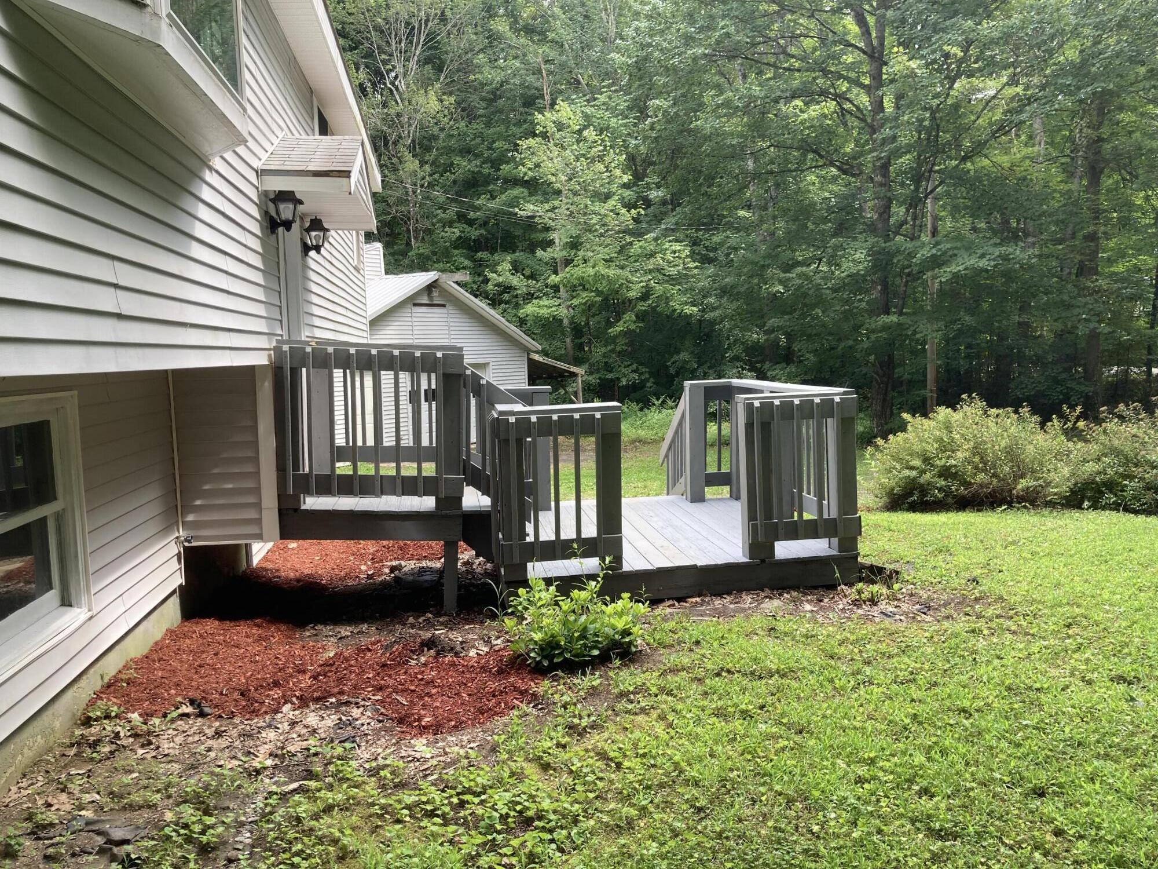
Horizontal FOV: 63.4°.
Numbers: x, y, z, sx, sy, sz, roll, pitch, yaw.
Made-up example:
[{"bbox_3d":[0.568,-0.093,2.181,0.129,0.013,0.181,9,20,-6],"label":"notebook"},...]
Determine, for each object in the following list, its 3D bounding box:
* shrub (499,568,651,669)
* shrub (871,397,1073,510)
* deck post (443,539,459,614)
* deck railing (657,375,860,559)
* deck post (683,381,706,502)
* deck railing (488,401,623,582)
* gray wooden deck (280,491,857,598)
[{"bbox_3d":[-0.033,0.993,5.381,0.800,0.480,0.680,-2,5,-8],"label":"shrub"},{"bbox_3d":[4.156,0.122,10.017,2.100,1.060,1.600,-2,5,-8],"label":"shrub"},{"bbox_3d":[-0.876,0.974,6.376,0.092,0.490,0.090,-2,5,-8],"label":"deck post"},{"bbox_3d":[1.254,0.134,8.003,0.900,1.160,3.520,-2,5,-8],"label":"deck railing"},{"bbox_3d":[1.081,0.074,8.693,0.150,1.120,0.160,-2,5,-8],"label":"deck post"},{"bbox_3d":[-0.167,0.352,6.324,0.850,1.130,0.590,-2,5,-8],"label":"deck railing"},{"bbox_3d":[-0.201,0.673,7.530,3.850,0.670,2.920,-2,5,-8],"label":"gray wooden deck"}]

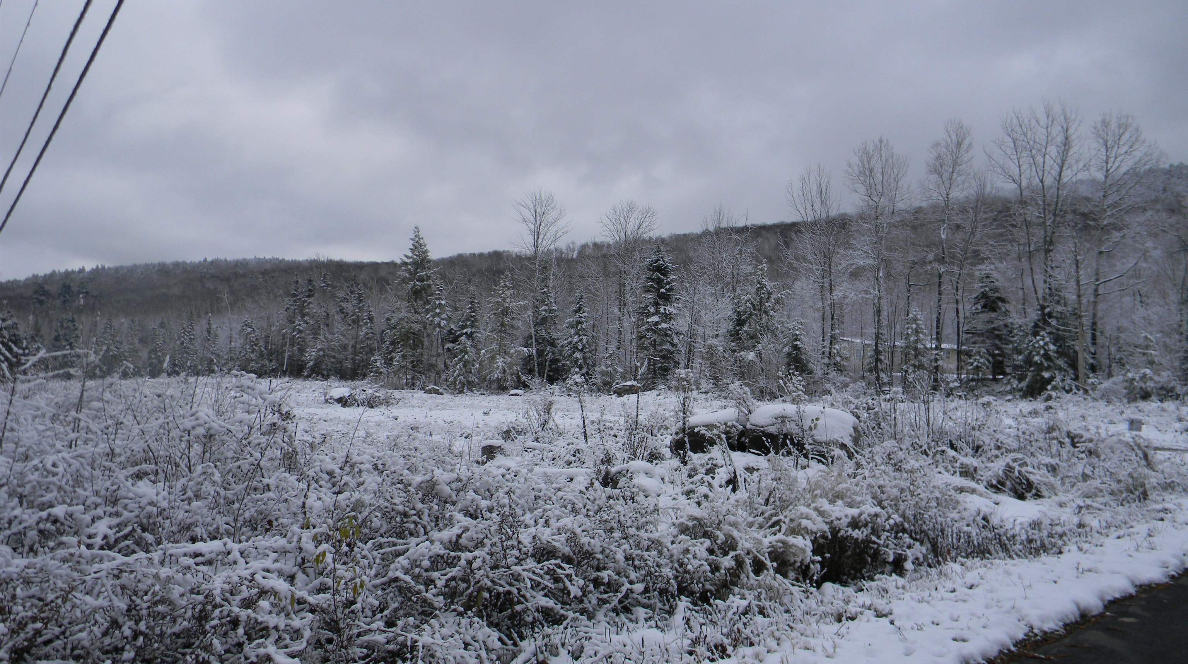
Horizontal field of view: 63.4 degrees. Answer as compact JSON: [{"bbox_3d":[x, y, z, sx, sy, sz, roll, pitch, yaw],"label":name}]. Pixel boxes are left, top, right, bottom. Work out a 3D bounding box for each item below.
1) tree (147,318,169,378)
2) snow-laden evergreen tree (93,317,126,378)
[{"bbox_3d":[-37.636,1.483,83.000,1.950,5.100,1.950,1,-2,-24],"label":"tree"},{"bbox_3d":[-41.341,1.426,82.000,2.800,5.400,2.800,1,-2,-27],"label":"snow-laden evergreen tree"}]

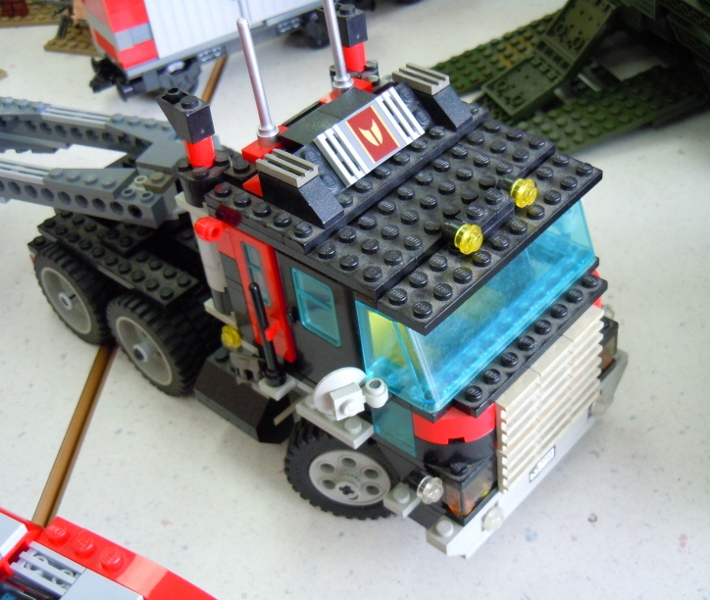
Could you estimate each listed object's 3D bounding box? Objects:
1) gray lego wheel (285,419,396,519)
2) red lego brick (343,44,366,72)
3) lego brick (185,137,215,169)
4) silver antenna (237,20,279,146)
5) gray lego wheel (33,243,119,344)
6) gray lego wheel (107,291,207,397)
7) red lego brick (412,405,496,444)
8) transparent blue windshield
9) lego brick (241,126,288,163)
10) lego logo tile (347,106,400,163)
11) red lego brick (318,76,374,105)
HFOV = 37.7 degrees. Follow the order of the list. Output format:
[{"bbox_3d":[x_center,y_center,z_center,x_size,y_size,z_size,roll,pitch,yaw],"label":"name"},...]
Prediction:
[{"bbox_3d":[0.000,0.052,0.325,0.042,0.042,0.016,3,42,13],"label":"gray lego wheel"},{"bbox_3d":[-0.001,-0.077,0.328,0.008,0.010,0.008,27,52,34],"label":"red lego brick"},{"bbox_3d":[-0.044,-0.043,0.295,0.008,0.010,0.008,27,52,34],"label":"lego brick"},{"bbox_3d":[-0.027,-0.059,0.286,0.006,0.038,0.006,-6,40,5],"label":"silver antenna"},{"bbox_3d":[-0.106,-0.003,0.405,0.042,0.042,0.015,27,52,34],"label":"gray lego wheel"},{"bbox_3d":[-0.071,0.015,0.378,0.042,0.042,0.015,27,52,34],"label":"gray lego wheel"},{"bbox_3d":[0.027,0.032,0.282,0.016,0.010,0.016,27,52,34],"label":"red lego brick"},{"bbox_3d":[0.037,-0.006,0.291,0.024,0.029,0.080,27,52,34],"label":"transparent blue windshield"},{"bbox_3d":[-0.024,-0.044,0.299,0.008,0.004,0.016,27,52,34],"label":"lego brick"},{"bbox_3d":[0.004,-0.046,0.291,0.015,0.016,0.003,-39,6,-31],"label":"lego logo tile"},{"bbox_3d":[-0.003,-0.061,0.315,0.008,0.004,0.016,27,52,34],"label":"red lego brick"}]

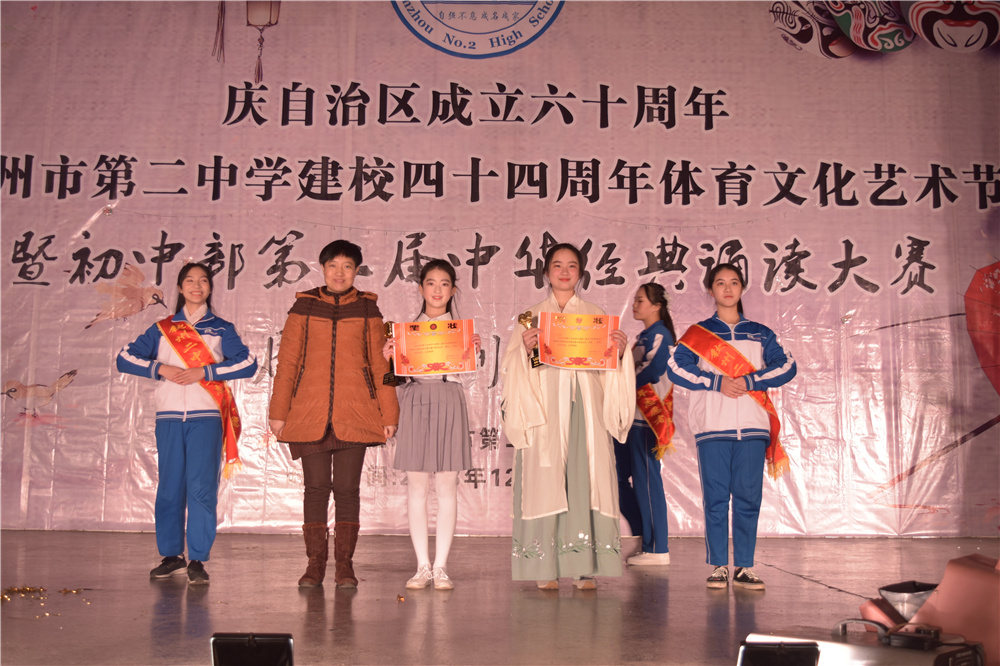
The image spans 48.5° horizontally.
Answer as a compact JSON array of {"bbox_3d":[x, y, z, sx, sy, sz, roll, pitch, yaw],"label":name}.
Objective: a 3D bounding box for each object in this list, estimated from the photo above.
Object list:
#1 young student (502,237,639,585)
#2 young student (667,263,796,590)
[{"bbox_3d":[0.337,0.379,5.469,0.656,1.692,0.520,1,-6,0],"label":"young student"},{"bbox_3d":[1.143,0.437,5.484,0.634,1.597,0.400,0,-6,2],"label":"young student"}]

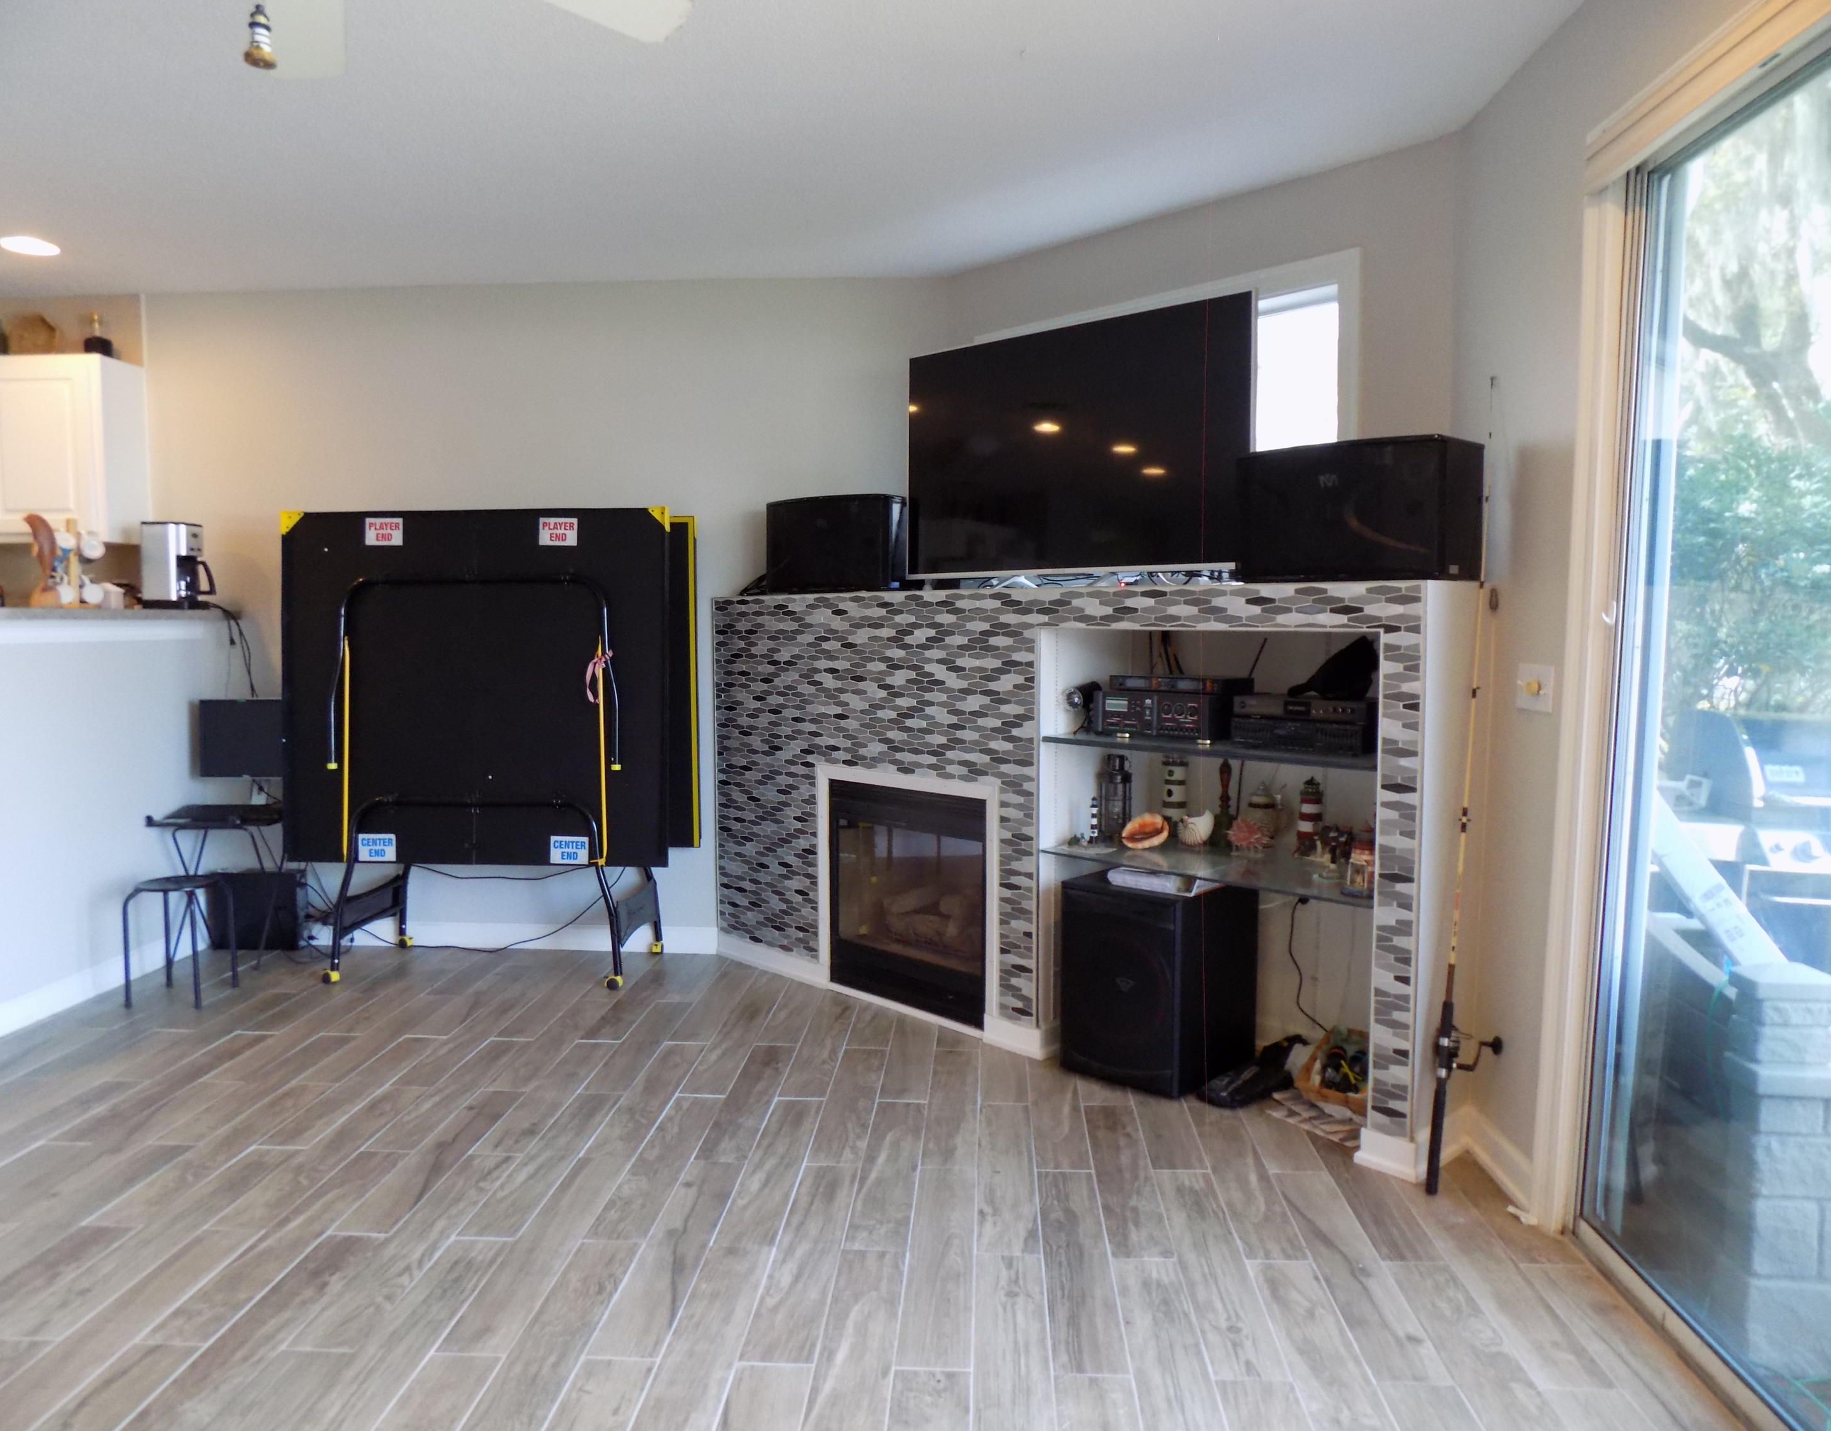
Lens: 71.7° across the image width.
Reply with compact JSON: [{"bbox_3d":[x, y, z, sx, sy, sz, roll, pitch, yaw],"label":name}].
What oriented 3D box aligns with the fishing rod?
[{"bbox_3d":[1.472,0.165,3.303,0.179,2.113,0.109,6,-5,1],"label":"fishing rod"}]

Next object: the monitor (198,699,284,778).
[{"bbox_3d":[-2.852,0.103,5.442,0.427,0.335,0.050,0,4,3],"label":"monitor"}]

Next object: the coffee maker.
[{"bbox_3d":[-3.057,-0.618,5.263,0.238,0.357,0.184,0,4,5],"label":"coffee maker"}]

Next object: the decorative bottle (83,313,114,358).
[{"bbox_3d":[-3.430,-1.592,5.323,0.107,0.192,0.099,0,4,4],"label":"decorative bottle"}]

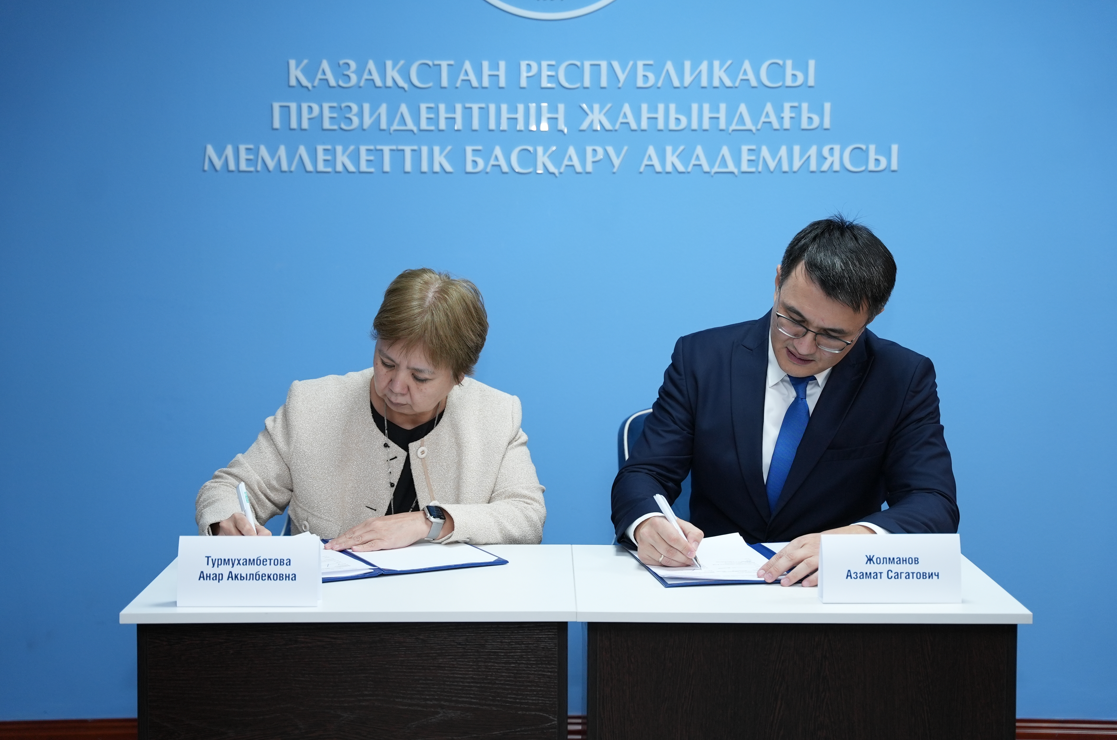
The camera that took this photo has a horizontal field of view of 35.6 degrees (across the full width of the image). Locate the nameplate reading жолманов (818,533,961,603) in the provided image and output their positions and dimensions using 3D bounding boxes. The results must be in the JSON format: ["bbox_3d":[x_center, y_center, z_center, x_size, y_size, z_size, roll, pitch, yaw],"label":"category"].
[{"bbox_3d":[0.507,0.302,2.663,0.212,0.102,0.045,0,6,-1],"label":"nameplate reading жолманов"}]

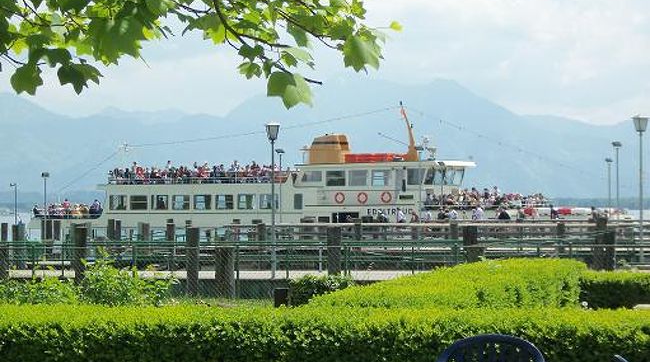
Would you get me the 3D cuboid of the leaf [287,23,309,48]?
[{"bbox_3d":[-0.086,-0.456,6.000,0.072,0.080,0.040,0,-1,0],"label":"leaf"}]

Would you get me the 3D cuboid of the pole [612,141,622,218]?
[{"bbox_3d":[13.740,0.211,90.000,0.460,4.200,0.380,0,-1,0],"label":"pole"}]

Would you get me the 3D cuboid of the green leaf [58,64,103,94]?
[{"bbox_3d":[-0.769,-0.321,6.000,0.145,0.095,0.060,0,-1,0],"label":"green leaf"}]

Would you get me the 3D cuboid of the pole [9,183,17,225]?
[{"bbox_3d":[-26.843,2.153,165.000,0.600,3.880,0.350,0,-1,-11],"label":"pole"}]

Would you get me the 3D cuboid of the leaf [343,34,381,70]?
[{"bbox_3d":[0.130,-0.456,6.800,0.135,0.135,0.070,0,-1,0],"label":"leaf"}]

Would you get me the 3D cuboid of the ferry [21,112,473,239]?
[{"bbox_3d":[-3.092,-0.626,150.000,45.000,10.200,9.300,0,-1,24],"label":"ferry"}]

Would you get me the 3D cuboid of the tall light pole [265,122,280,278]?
[{"bbox_3d":[-1.534,0.541,56.000,0.420,4.560,0.420,0,-1,0],"label":"tall light pole"}]

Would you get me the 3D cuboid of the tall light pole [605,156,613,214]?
[{"bbox_3d":[16.276,0.861,110.000,0.430,4.420,0.430,0,-1,0],"label":"tall light pole"}]

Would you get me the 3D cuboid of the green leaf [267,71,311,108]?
[{"bbox_3d":[-0.126,-0.325,6.800,0.163,0.130,0.080,0,-1,0],"label":"green leaf"}]

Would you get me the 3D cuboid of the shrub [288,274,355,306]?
[{"bbox_3d":[-0.040,1.420,22.500,0.800,0.600,0.750,0,-1,0],"label":"shrub"}]

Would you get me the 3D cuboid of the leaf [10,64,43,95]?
[{"bbox_3d":[-1.059,-0.360,6.800,0.115,0.115,0.060,0,-1,0],"label":"leaf"}]

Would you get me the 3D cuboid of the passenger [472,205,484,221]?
[{"bbox_3d":[9.243,2.321,115.000,0.350,1.700,0.500,-1,-1,30],"label":"passenger"}]

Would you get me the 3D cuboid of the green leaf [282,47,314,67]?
[{"bbox_3d":[-0.101,-0.438,6.800,0.115,0.075,0.070,0,-1,0],"label":"green leaf"}]

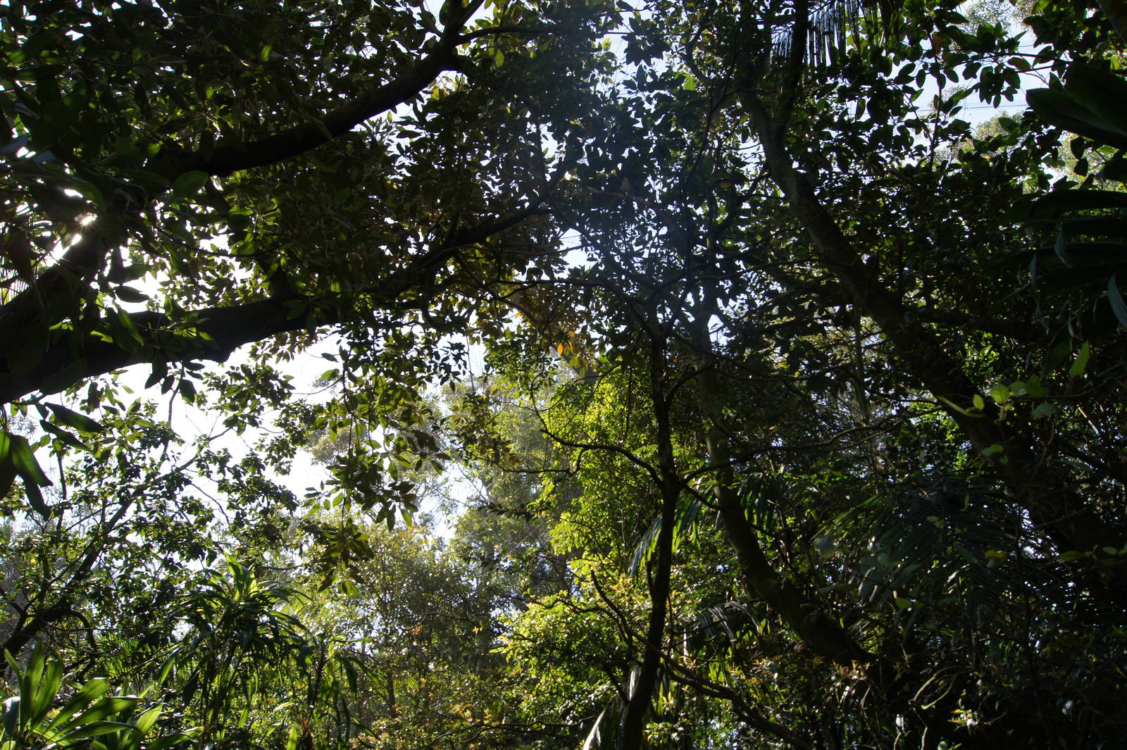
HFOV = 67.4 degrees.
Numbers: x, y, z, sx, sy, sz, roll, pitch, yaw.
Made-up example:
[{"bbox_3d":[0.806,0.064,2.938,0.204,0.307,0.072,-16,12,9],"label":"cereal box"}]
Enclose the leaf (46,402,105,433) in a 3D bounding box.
[{"bbox_3d":[-1.388,0.121,2.400,0.168,0.022,0.062,35,-61,-30],"label":"leaf"}]

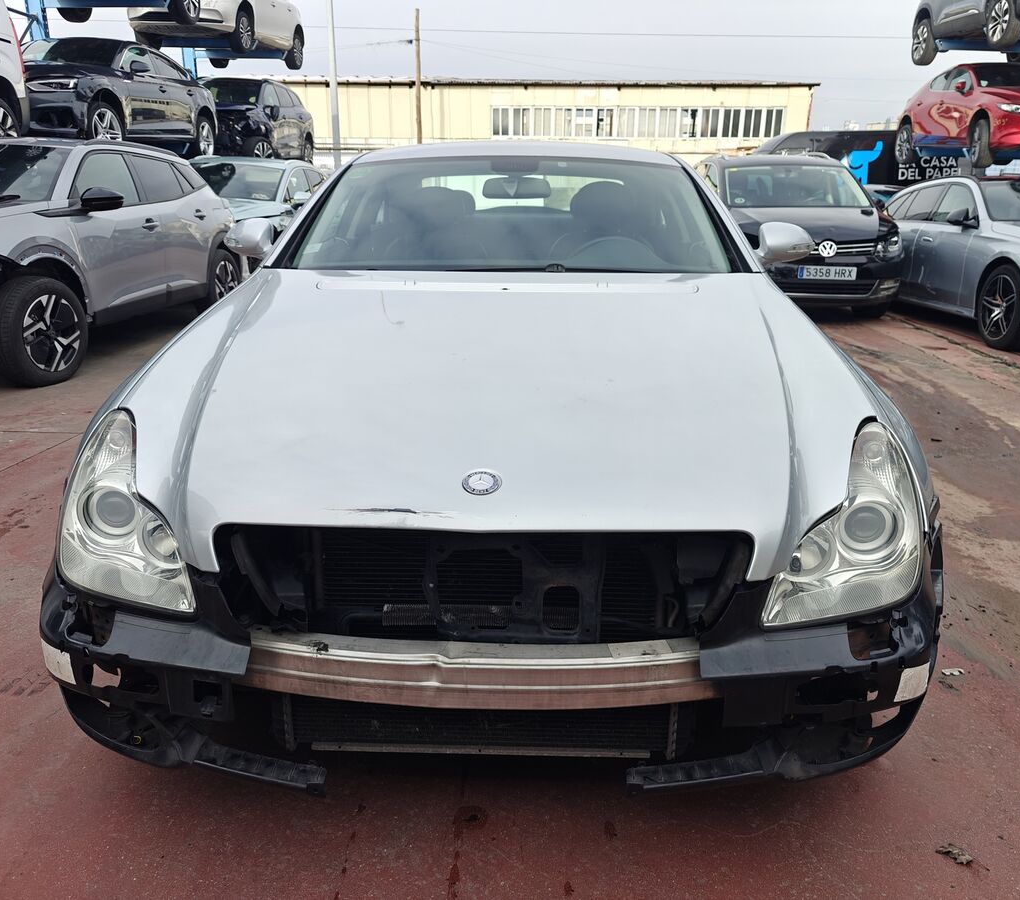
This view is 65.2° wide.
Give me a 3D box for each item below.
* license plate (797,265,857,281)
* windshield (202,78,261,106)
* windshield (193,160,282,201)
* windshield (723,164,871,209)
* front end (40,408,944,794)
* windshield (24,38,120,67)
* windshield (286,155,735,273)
[{"bbox_3d":[2.930,-1.633,7.350,0.520,0.110,0.025,3,18,7],"label":"license plate"},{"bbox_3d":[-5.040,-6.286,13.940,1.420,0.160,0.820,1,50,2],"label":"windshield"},{"bbox_3d":[-3.530,-3.300,9.863,1.450,0.160,0.800,2,50,5],"label":"windshield"},{"bbox_3d":[3.046,-2.783,8.399,1.460,0.160,0.830,2,51,6],"label":"windshield"},{"bbox_3d":[-0.039,0.251,1.491,1.820,0.600,0.500,1,18,2],"label":"front end"},{"bbox_3d":[-5.121,-4.511,8.996,1.420,0.160,0.830,1,47,2],"label":"windshield"},{"bbox_3d":[0.011,-0.809,2.734,1.500,0.130,0.810,1,47,2],"label":"windshield"}]

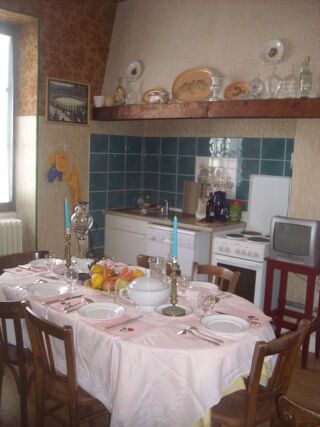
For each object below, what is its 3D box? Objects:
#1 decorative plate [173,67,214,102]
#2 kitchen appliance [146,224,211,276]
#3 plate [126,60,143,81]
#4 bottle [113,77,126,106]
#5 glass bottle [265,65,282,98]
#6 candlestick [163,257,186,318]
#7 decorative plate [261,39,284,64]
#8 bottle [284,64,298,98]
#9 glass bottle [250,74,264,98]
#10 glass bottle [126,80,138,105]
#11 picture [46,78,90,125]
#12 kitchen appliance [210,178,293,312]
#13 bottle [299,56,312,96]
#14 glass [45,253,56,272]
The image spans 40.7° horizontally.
[{"bbox_3d":[0.278,-1.056,3.564,0.450,0.300,0.035,9,0,41],"label":"decorative plate"},{"bbox_3d":[0.272,0.528,4.259,0.595,0.840,0.590,9,11,41],"label":"kitchen appliance"},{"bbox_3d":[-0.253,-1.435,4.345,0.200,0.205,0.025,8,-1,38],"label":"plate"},{"bbox_3d":[-0.399,-1.230,4.368,0.115,0.296,0.090,8,10,38],"label":"bottle"},{"bbox_3d":[0.805,-0.930,3.065,0.115,0.241,0.105,9,11,41],"label":"glass bottle"},{"bbox_3d":[0.083,0.383,2.308,0.127,0.310,0.127,2,8,0],"label":"candlestick"},{"bbox_3d":[0.820,-1.190,3.161,0.180,0.185,0.025,9,0,41],"label":"decorative plate"},{"bbox_3d":[0.997,-0.994,3.279,0.095,0.261,0.095,8,10,38],"label":"bottle"},{"bbox_3d":[0.711,-0.916,3.151,0.090,0.177,0.080,9,11,41],"label":"glass bottle"},{"bbox_3d":[-0.265,-1.186,4.265,0.100,0.247,0.100,8,10,38],"label":"glass bottle"},{"bbox_3d":[-0.915,-1.118,4.358,0.505,0.438,0.025,-5,11,-43],"label":"picture"},{"bbox_3d":[0.873,0.365,4.030,0.495,1.408,0.585,8,10,37],"label":"kitchen appliance"},{"bbox_3d":[0.986,-0.917,2.904,0.078,0.289,0.078,9,11,41],"label":"bottle"},{"bbox_3d":[-0.699,0.312,2.780,0.076,0.120,0.076,2,8,0],"label":"glass"}]

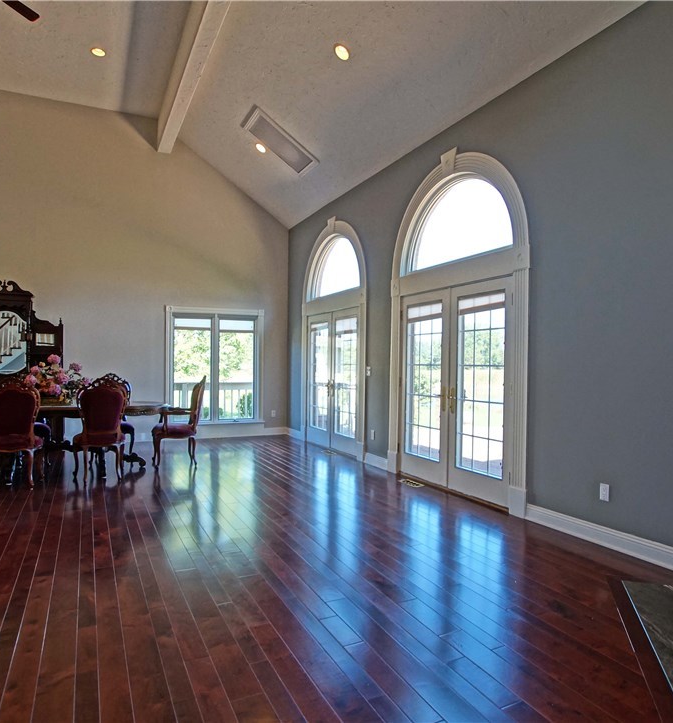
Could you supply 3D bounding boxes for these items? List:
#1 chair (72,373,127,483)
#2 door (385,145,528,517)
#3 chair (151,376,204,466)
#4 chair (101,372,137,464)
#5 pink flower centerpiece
[{"bbox_3d":[-2.576,0.726,5.313,0.500,1.080,0.580,1,0,-28],"label":"chair"},{"bbox_3d":[1.144,-0.408,4.925,0.140,3.440,2.050,1,0,-28],"label":"door"},{"bbox_3d":[-1.989,0.731,6.092,0.630,1.090,0.580,1,0,-28],"label":"chair"},{"bbox_3d":[-2.969,0.725,6.349,0.500,1.080,0.580,1,0,-28],"label":"chair"},{"bbox_3d":[-3.181,0.209,5.515,0.680,0.570,0.500,1,0,-28],"label":"pink flower centerpiece"}]

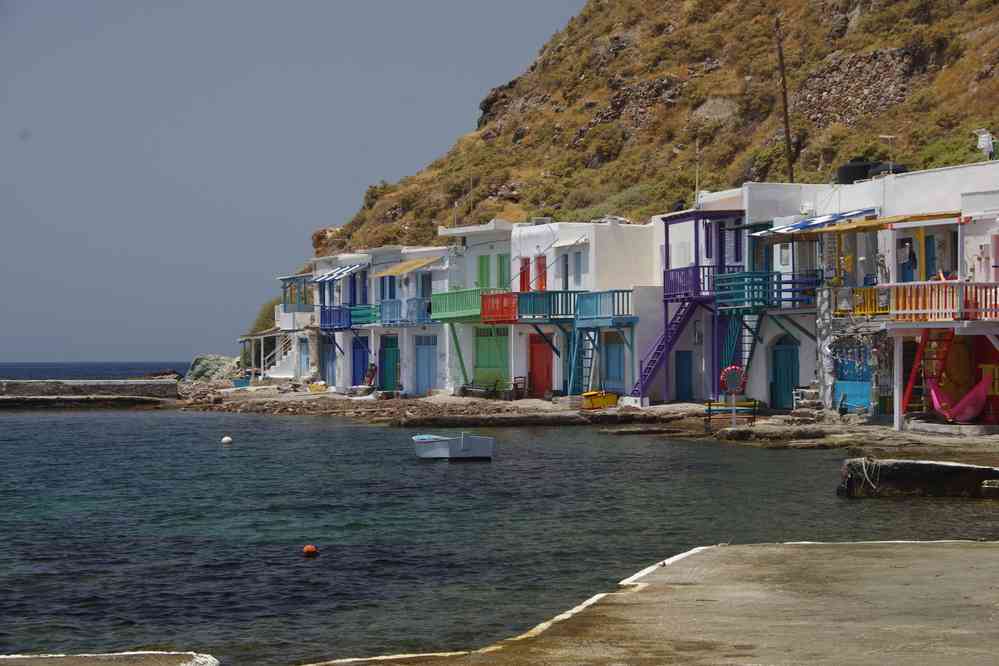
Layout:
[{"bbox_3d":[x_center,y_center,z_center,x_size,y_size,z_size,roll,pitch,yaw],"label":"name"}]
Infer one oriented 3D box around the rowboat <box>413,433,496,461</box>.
[{"bbox_3d":[-1.243,2.661,56.600,1.200,0.600,2.750,0,-1,-30],"label":"rowboat"}]

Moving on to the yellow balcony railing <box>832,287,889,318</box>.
[{"bbox_3d":[9.747,-0.848,65.000,0.120,0.780,2.800,0,-1,-24],"label":"yellow balcony railing"}]

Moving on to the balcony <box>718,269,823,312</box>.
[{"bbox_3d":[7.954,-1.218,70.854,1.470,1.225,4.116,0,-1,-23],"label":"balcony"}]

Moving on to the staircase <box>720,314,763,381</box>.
[{"bbox_3d":[7.201,0.622,71.540,0.980,2.450,0.980,0,-1,-23],"label":"staircase"}]

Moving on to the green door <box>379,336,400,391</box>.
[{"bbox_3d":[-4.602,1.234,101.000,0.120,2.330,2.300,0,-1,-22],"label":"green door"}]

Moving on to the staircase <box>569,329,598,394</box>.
[{"bbox_3d":[3.018,1.042,86.730,0.882,2.401,0.931,0,-1,-24],"label":"staircase"}]

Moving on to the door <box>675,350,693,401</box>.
[{"bbox_3d":[6.162,1.457,80.850,0.130,1.764,1.029,0,-1,-22],"label":"door"}]

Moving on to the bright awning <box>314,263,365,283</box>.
[{"bbox_3d":[-6.760,-2.556,102.000,1.200,0.650,2.500,0,-1,-24],"label":"bright awning"}]

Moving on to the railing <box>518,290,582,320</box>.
[{"bbox_3d":[1.723,-0.932,84.900,1.150,1.080,2.800,0,-1,-22],"label":"railing"}]

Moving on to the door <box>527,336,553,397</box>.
[{"bbox_3d":[1.496,1.207,87.000,0.120,2.300,2.100,0,-1,-22],"label":"door"}]

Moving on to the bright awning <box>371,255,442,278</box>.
[{"bbox_3d":[-3.679,-2.631,95.500,1.700,0.800,3.000,0,-1,-24],"label":"bright awning"}]

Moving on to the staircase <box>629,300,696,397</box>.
[{"bbox_3d":[5.353,0.539,78.800,2.000,3.050,0.800,0,-1,-24],"label":"staircase"}]

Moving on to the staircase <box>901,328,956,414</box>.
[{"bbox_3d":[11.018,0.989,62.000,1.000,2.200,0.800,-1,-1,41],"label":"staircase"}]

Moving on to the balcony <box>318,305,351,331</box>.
[{"bbox_3d":[-7.157,-0.667,106.000,0.950,1.080,2.500,0,-1,-22],"label":"balcony"}]

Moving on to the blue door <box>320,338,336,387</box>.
[{"bbox_3d":[-7.844,1.330,110.740,0.150,2.205,1.568,0,-1,-26],"label":"blue door"}]

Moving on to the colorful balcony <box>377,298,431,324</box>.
[{"bbox_3d":[-3.997,-0.909,102.116,0.980,1.078,3.724,0,-1,-26],"label":"colorful balcony"}]

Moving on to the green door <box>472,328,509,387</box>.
[{"bbox_3d":[-0.335,0.965,95.060,0.150,2.401,2.254,0,-1,-33],"label":"green door"}]

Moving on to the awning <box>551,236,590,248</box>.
[{"bbox_3d":[2.462,-3.138,83.700,0.620,0.380,2.200,0,-1,-22],"label":"awning"}]

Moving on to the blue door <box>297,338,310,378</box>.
[{"bbox_3d":[-9.309,1.211,114.660,0.150,1.911,1.176,0,-1,-27],"label":"blue door"}]

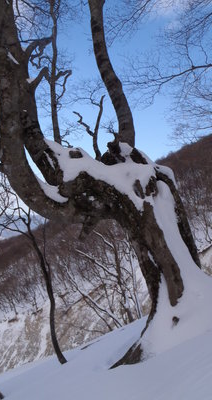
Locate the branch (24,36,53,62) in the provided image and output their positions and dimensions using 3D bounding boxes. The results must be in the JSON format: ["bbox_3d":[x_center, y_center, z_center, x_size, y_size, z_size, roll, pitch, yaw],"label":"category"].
[{"bbox_3d":[-0.897,-2.014,4.300,0.370,0.320,0.220,0,-3,0],"label":"branch"}]

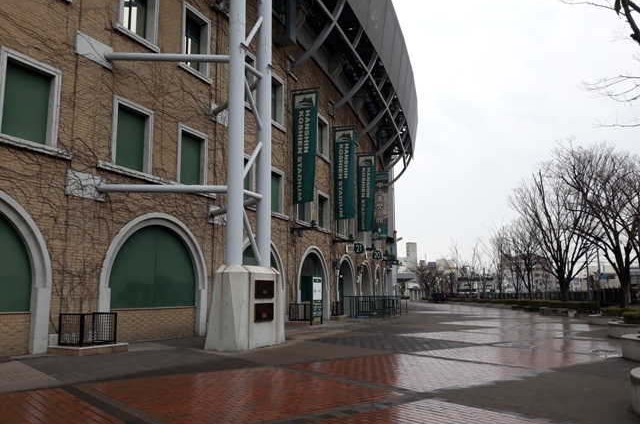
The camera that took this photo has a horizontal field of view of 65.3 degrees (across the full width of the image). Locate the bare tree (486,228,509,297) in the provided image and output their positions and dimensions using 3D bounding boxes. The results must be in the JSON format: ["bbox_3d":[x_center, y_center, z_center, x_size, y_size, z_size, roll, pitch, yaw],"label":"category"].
[{"bbox_3d":[20.580,6.343,57.717,2.890,8.708,2.746,-1,-9,0],"label":"bare tree"}]

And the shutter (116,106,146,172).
[{"bbox_3d":[-5.920,-2.242,15.617,0.080,1.903,1.158,-5,-11,25],"label":"shutter"}]

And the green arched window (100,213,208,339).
[{"bbox_3d":[-4.934,1.973,15.101,0.400,3.821,4.392,-5,-11,26],"label":"green arched window"}]

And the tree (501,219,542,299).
[{"bbox_3d":[20.068,5.036,49.716,4.382,8.668,4.163,-1,-9,0],"label":"tree"}]

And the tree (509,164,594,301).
[{"bbox_3d":[19.648,1.990,42.005,7.573,12.153,7.194,-1,-9,0],"label":"tree"}]

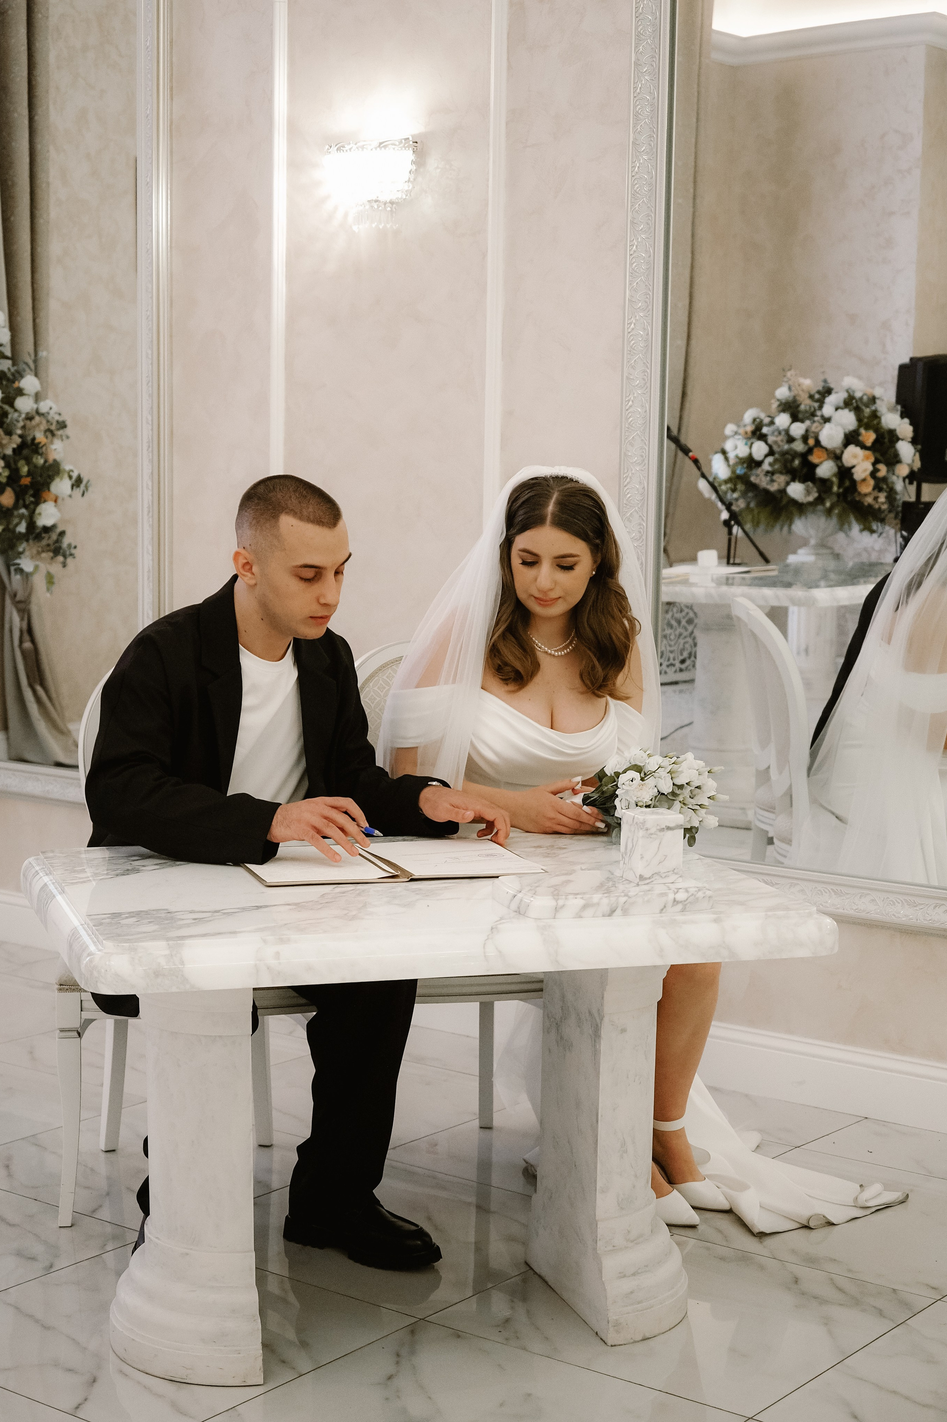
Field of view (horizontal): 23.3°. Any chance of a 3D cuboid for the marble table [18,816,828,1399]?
[{"bbox_3d":[-0.105,0.607,3.579,1.120,0.705,0.815,-1,7,-17],"label":"marble table"}]

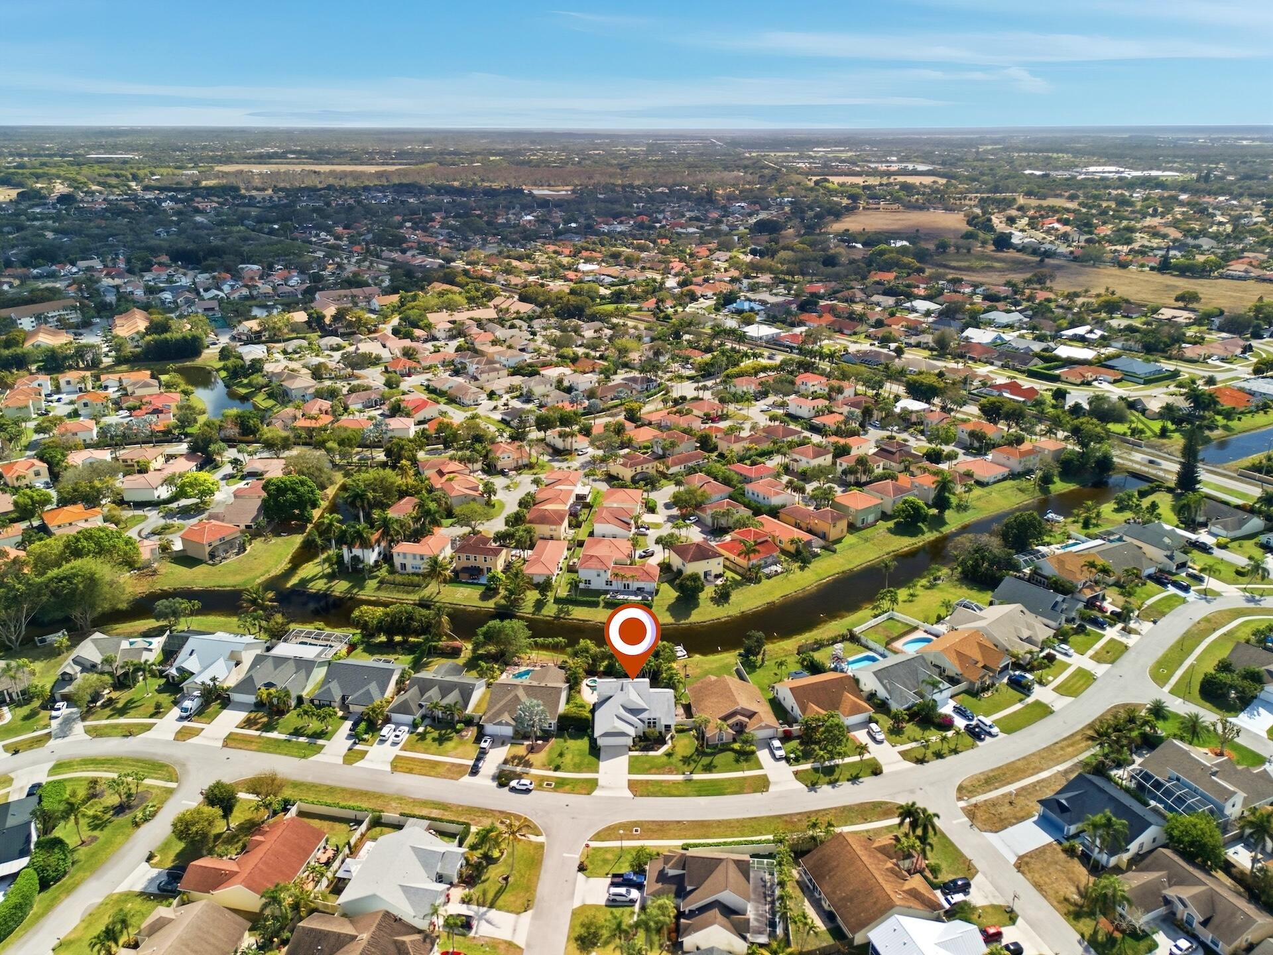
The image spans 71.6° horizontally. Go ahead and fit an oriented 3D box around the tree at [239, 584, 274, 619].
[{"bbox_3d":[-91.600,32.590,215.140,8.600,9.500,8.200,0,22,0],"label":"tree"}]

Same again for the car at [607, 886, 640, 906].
[{"bbox_3d":[-1.882,64.836,137.083,4.650,1.680,1.870,1,22,2],"label":"car"}]

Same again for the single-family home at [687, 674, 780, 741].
[{"bbox_3d":[19.238,46.282,177.863,14.320,5.800,15.400,-4,22,-10],"label":"single-family home"}]

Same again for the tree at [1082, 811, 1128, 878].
[{"bbox_3d":[75.900,59.870,144.740,7.200,11.200,6.800,0,22,0],"label":"tree"}]

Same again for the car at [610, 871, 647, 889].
[{"bbox_3d":[-1.350,65.440,143.360,5.750,1.880,2.000,0,22,0],"label":"car"}]

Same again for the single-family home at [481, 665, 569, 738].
[{"bbox_3d":[-22.680,46.050,186.370,15.700,5.900,20.100,2,22,5],"label":"single-family home"}]

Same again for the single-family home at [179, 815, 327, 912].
[{"bbox_3d":[-62.440,62.820,145.050,17.340,5.500,15.600,4,22,11],"label":"single-family home"}]

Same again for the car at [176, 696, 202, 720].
[{"bbox_3d":[-93.570,47.950,186.080,2.100,2.600,5.500,3,22,6],"label":"car"}]

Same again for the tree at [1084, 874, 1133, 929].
[{"bbox_3d":[70.755,63.590,131.694,6.500,8.000,6.300,0,22,0],"label":"tree"}]

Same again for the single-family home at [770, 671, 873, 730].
[{"bbox_3d":[38.172,44.971,181.000,14.850,5.900,14.390,-7,23,-17],"label":"single-family home"}]

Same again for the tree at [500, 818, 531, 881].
[{"bbox_3d":[-19.900,60.630,143.650,5.700,10.600,5.600,0,22,0],"label":"tree"}]

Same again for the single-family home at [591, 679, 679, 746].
[{"bbox_3d":[-0.200,47.370,182.280,16.200,6.500,18.400,0,22,0],"label":"single-family home"}]

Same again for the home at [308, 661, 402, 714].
[{"bbox_3d":[-58.135,42.990,185.946,14.800,5.900,14.740,3,22,8],"label":"home"}]

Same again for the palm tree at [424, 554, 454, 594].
[{"bbox_3d":[-50.794,25.506,225.427,7.400,9.000,7.000,0,22,0],"label":"palm tree"}]

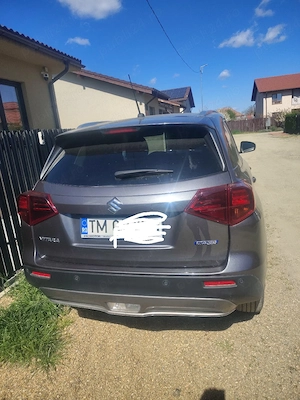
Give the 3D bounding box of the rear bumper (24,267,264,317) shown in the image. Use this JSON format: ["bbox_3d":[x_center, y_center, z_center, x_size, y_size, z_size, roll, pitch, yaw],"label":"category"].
[{"bbox_3d":[-0.122,0.551,1.860,1.690,0.350,0.410,-1,14,15],"label":"rear bumper"}]

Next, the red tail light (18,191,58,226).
[{"bbox_3d":[-0.738,0.052,1.909,0.390,0.250,0.230,-1,14,15],"label":"red tail light"}]

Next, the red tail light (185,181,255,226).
[{"bbox_3d":[0.411,0.024,1.601,0.390,0.250,0.230,-1,14,15],"label":"red tail light"}]

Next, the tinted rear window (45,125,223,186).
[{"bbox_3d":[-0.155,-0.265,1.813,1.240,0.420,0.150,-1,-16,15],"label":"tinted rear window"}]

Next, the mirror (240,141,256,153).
[{"bbox_3d":[1.290,-0.693,3.647,0.205,0.145,0.115,-1,14,15],"label":"mirror"}]

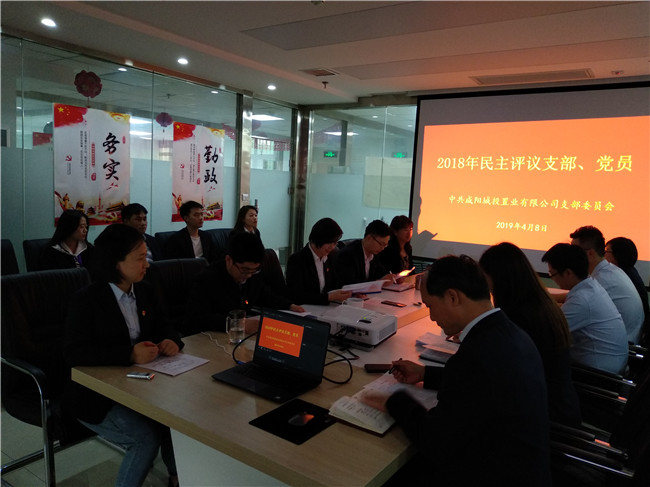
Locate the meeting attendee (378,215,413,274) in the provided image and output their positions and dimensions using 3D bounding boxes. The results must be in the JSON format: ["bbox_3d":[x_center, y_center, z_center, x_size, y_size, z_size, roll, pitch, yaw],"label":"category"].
[{"bbox_3d":[0.724,0.410,4.177,0.750,1.250,0.500,7,8,31],"label":"meeting attendee"}]

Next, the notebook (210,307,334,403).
[{"bbox_3d":[-0.198,0.403,1.824,0.330,0.218,0.270,8,8,36],"label":"notebook"}]

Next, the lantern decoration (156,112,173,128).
[{"bbox_3d":[-2.434,-1.865,7.400,0.250,0.240,0.250,7,8,33],"label":"lantern decoration"}]

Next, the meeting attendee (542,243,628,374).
[{"bbox_3d":[1.335,0.640,2.817,0.710,1.260,0.520,7,8,33],"label":"meeting attendee"}]

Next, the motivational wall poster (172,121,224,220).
[{"bbox_3d":[-1.184,-0.655,4.633,0.010,0.890,0.600,8,8,36],"label":"motivational wall poster"}]

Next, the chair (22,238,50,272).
[{"bbox_3d":[-1.681,0.497,3.364,0.640,1.020,0.570,8,8,36],"label":"chair"}]

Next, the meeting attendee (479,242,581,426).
[{"bbox_3d":[0.832,0.660,2.263,0.700,1.300,0.490,7,8,33],"label":"meeting attendee"}]

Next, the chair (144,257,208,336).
[{"bbox_3d":[-0.762,0.629,3.019,0.650,1.020,0.570,7,8,33],"label":"chair"}]

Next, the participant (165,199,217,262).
[{"bbox_3d":[-1.106,0.288,4.454,0.800,1.320,0.520,7,8,28],"label":"participant"}]

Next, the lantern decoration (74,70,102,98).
[{"bbox_3d":[-2.181,-1.466,4.500,0.250,0.260,0.260,8,8,36],"label":"lantern decoration"}]

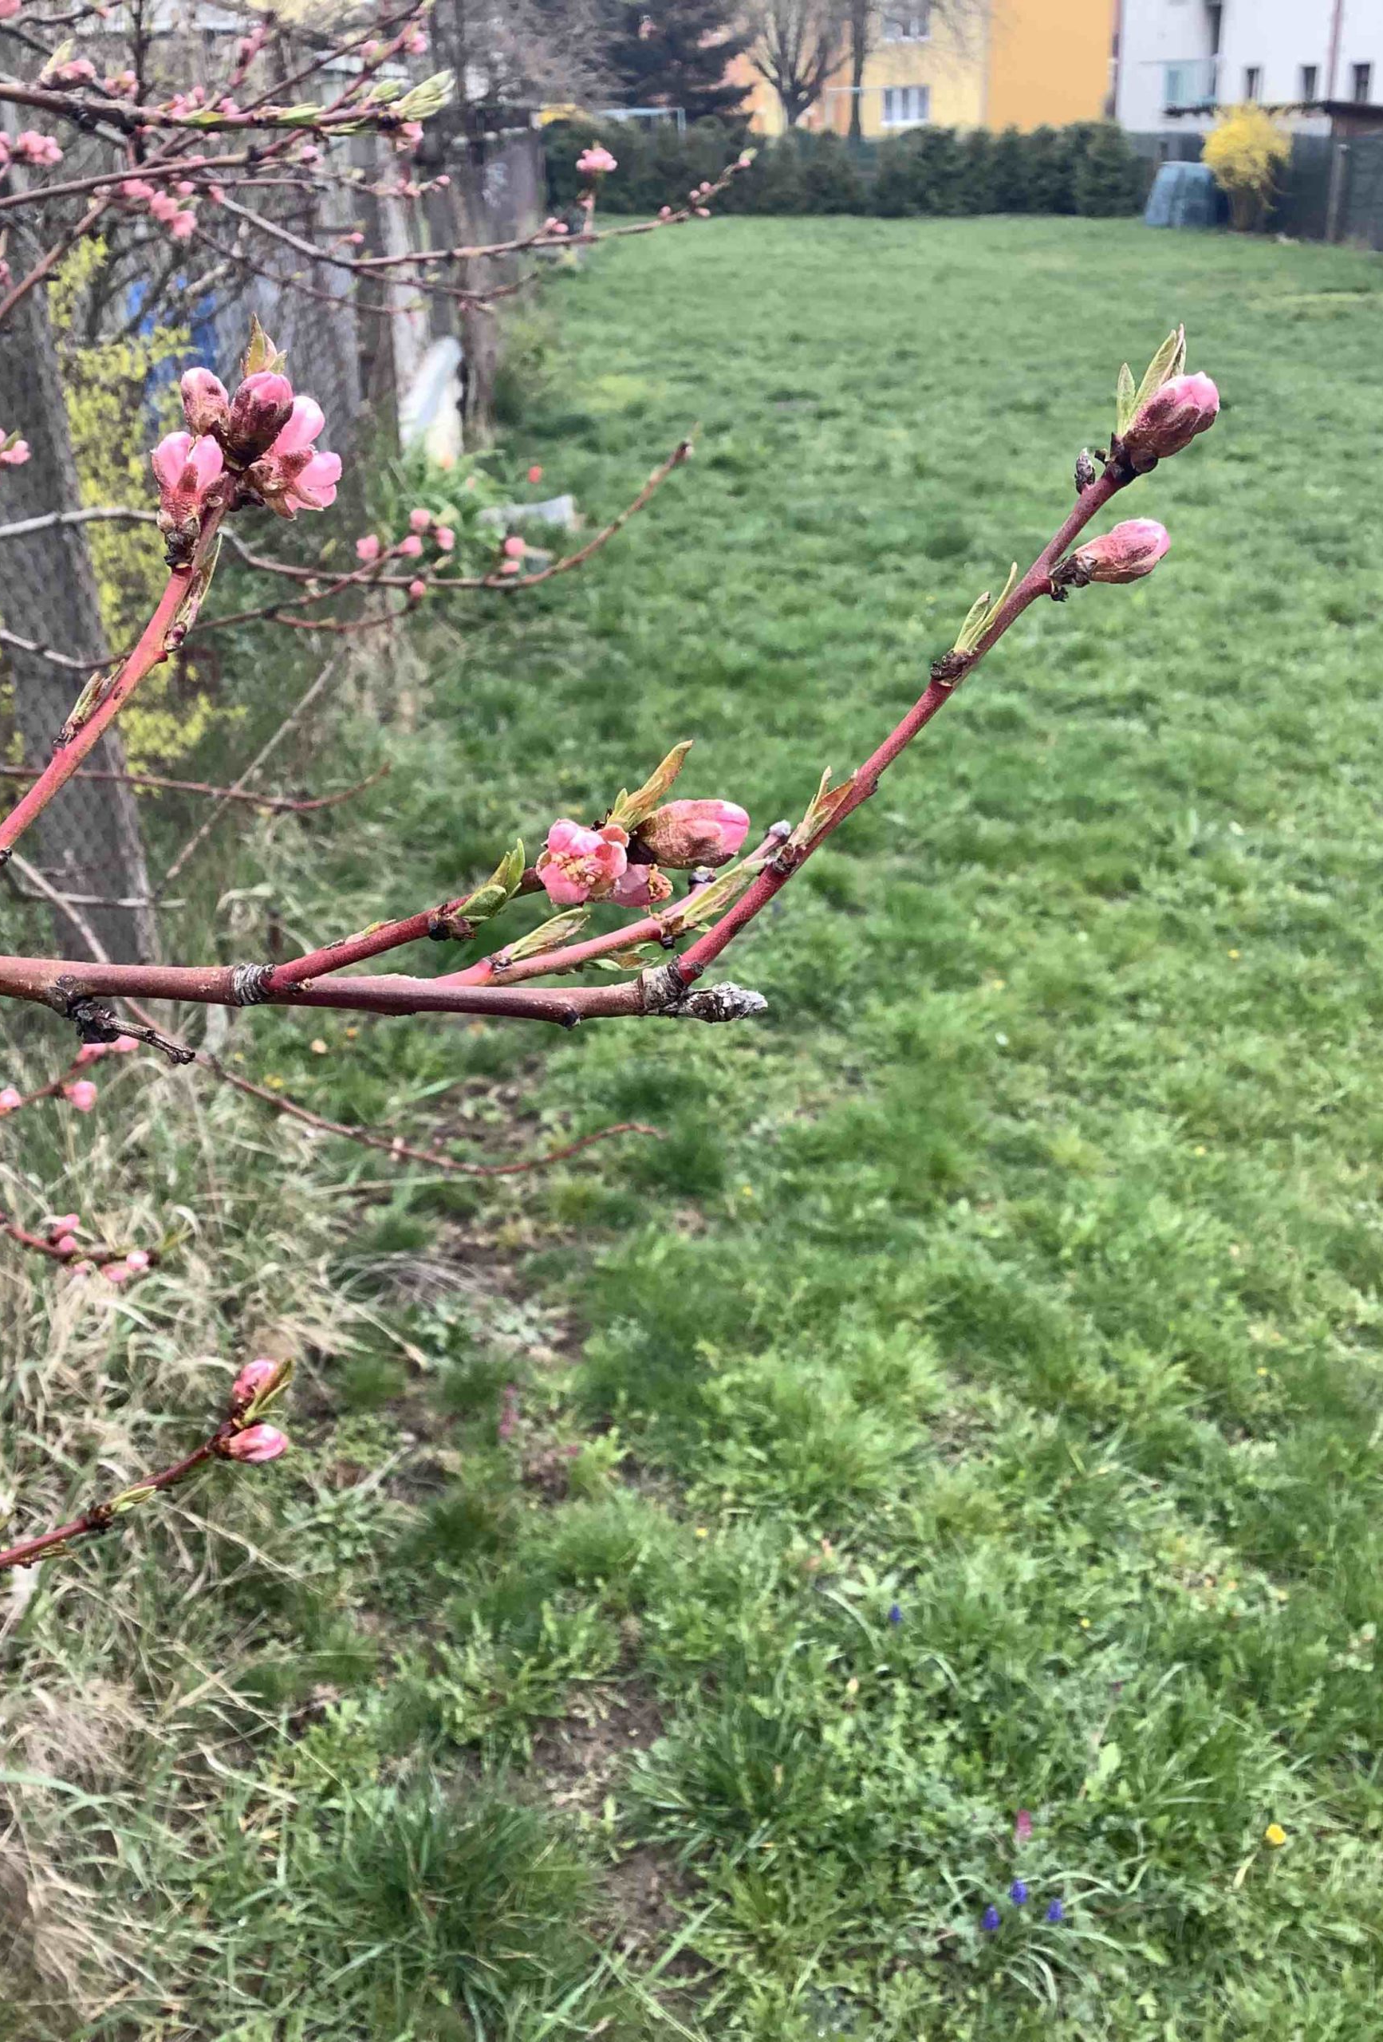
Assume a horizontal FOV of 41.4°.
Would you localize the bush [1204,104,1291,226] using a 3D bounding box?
[{"bbox_3d":[8.513,-13.080,28.000,1.400,1.780,1.400,5,27,15],"label":"bush"}]

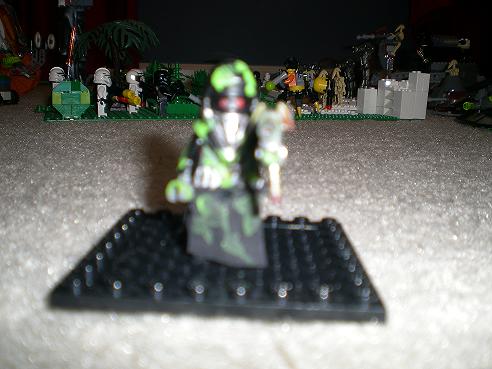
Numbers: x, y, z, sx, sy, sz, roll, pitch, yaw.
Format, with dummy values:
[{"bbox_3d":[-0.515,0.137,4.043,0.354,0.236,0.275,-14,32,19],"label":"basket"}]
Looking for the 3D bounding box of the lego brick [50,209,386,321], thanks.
[{"bbox_3d":[-0.004,0.016,0.133,0.064,0.005,0.064,3,11,1],"label":"lego brick"}]

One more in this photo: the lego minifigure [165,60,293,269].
[{"bbox_3d":[-0.004,-0.007,0.127,0.028,0.045,0.020,4,11,11],"label":"lego minifigure"}]

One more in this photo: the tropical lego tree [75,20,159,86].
[{"bbox_3d":[-0.134,-0.123,0.565,0.085,0.095,0.085,-2,12,-17],"label":"tropical lego tree"}]

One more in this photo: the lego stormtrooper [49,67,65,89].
[{"bbox_3d":[-0.172,-0.086,0.495,0.018,0.043,0.024,-2,12,-17],"label":"lego stormtrooper"}]

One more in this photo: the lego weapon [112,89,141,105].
[{"bbox_3d":[-0.111,-0.081,0.505,0.028,0.016,0.013,7,13,23],"label":"lego weapon"}]

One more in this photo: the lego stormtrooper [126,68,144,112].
[{"bbox_3d":[-0.106,-0.089,0.520,0.019,0.043,0.024,-2,12,-17],"label":"lego stormtrooper"}]

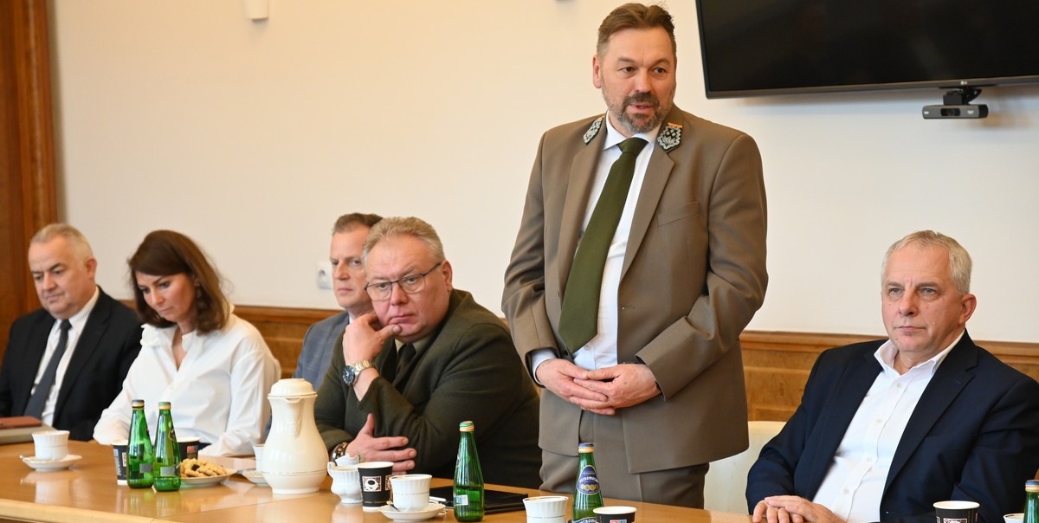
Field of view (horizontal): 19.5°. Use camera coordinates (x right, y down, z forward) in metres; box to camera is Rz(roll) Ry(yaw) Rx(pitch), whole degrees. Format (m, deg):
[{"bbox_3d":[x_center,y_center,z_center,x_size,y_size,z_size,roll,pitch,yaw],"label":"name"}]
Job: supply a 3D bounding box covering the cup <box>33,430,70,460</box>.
[{"bbox_3d":[-1.123,0.445,7.275,0.088,0.068,0.098,-2,2,-9],"label":"cup"}]

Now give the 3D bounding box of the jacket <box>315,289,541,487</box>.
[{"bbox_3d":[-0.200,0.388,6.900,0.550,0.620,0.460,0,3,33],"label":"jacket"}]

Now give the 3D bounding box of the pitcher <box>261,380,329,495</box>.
[{"bbox_3d":[-0.498,0.383,6.699,0.148,0.252,0.175,-2,2,-7],"label":"pitcher"}]

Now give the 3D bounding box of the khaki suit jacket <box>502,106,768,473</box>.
[{"bbox_3d":[0.254,0.063,6.550,0.570,0.770,0.340,-1,3,25],"label":"khaki suit jacket"}]

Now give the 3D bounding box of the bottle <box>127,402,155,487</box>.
[{"bbox_3d":[-0.863,0.414,6.867,0.061,0.199,0.061,-2,2,-7],"label":"bottle"}]

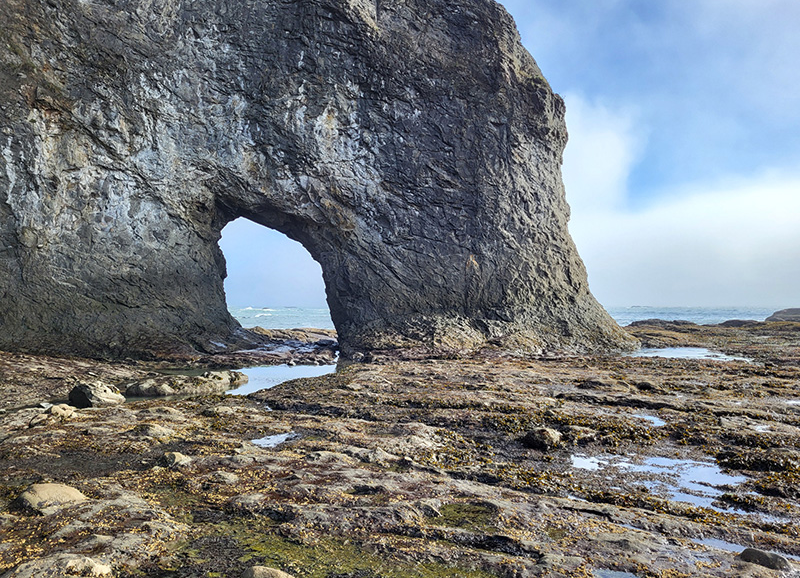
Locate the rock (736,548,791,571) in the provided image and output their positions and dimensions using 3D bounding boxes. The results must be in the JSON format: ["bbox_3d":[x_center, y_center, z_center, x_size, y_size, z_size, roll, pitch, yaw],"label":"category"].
[{"bbox_3d":[2.259,1.672,3.737,0.288,0.095,0.201,-1,-2,36],"label":"rock"}]

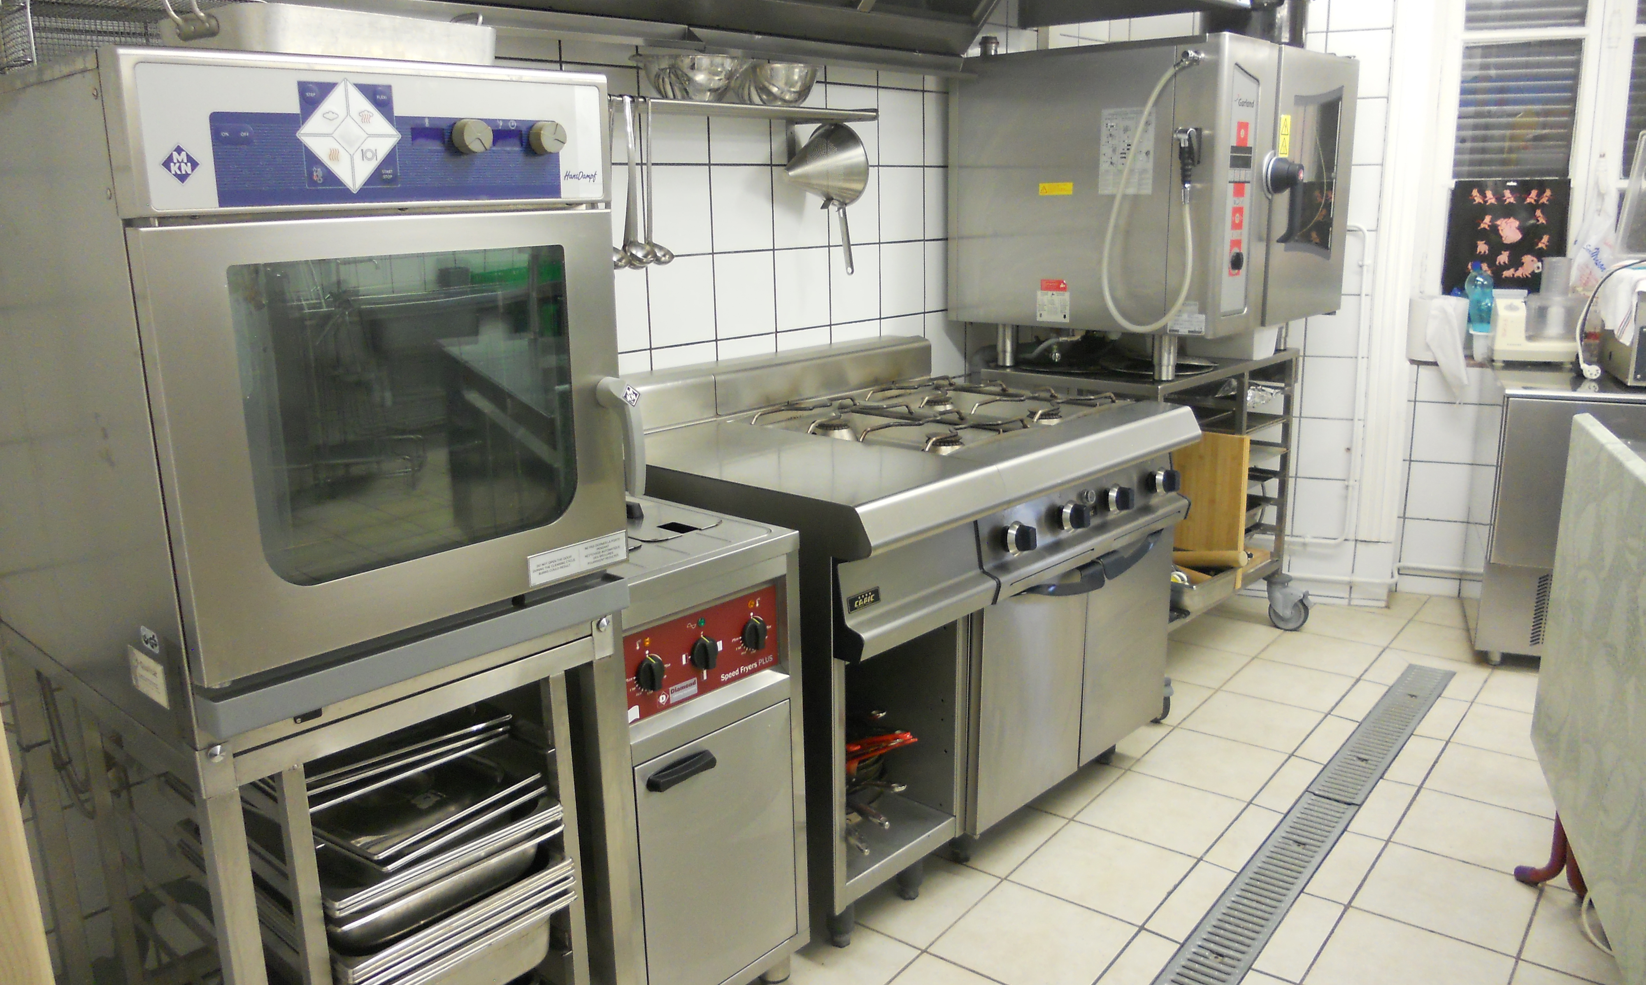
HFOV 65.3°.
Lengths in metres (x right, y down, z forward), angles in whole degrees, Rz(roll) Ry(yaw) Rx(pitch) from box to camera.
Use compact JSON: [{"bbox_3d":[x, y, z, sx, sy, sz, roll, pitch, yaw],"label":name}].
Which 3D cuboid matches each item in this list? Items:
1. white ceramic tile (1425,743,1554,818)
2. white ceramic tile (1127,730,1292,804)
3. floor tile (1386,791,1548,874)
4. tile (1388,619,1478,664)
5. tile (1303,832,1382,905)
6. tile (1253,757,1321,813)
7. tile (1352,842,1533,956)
[{"bbox_3d":[1.623,0.692,3.024,0.302,0.010,0.302,10,17,36],"label":"white ceramic tile"},{"bbox_3d":[0.949,0.666,3.134,0.291,0.010,0.303,10,17,35],"label":"white ceramic tile"},{"bbox_3d":[1.439,0.753,2.786,0.302,0.010,0.302,10,17,36],"label":"floor tile"},{"bbox_3d":[1.931,0.467,3.915,0.293,0.010,0.302,10,17,36],"label":"tile"},{"bbox_3d":[1.107,0.794,2.711,0.083,0.010,0.305,9,17,36],"label":"tile"},{"bbox_3d":[1.099,0.692,3.026,0.072,0.010,0.303,10,17,35],"label":"tile"},{"bbox_3d":[1.237,0.803,2.541,0.300,0.010,0.303,9,16,36],"label":"tile"}]

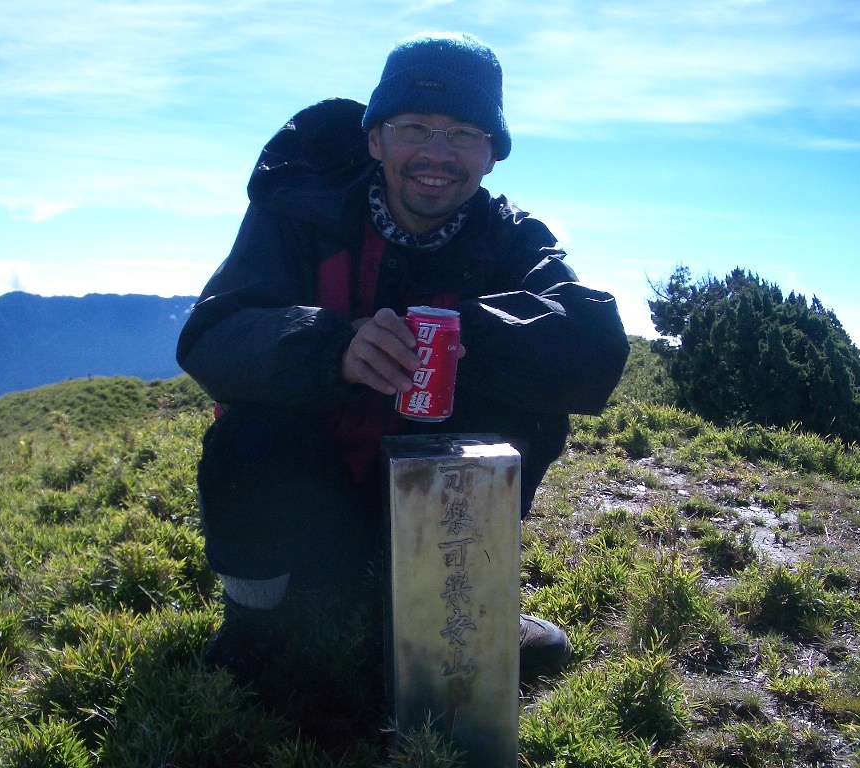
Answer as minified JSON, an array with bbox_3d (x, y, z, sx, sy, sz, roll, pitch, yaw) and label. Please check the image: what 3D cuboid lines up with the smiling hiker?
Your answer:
[{"bbox_3d":[-0.038,-0.041,1.486,0.600,0.880,0.660,0,7,-3],"label":"smiling hiker"}]

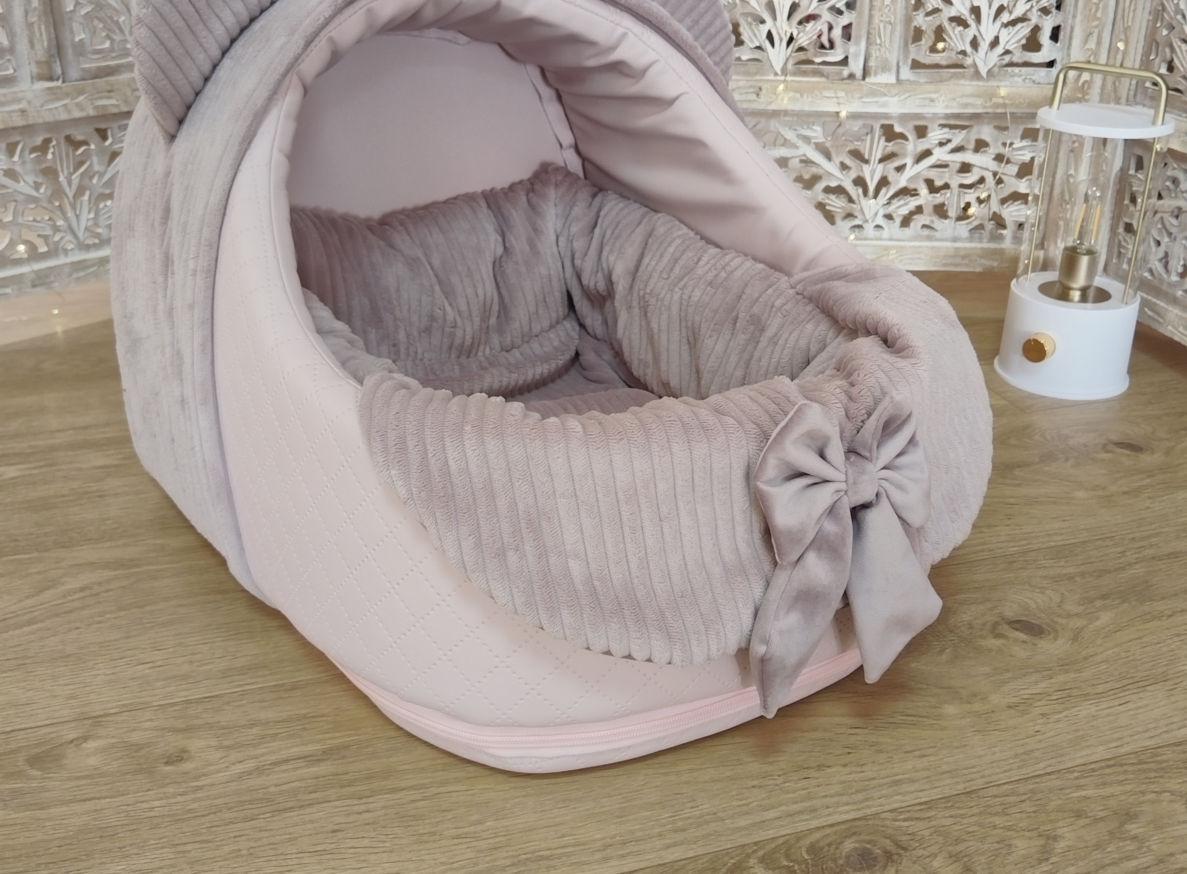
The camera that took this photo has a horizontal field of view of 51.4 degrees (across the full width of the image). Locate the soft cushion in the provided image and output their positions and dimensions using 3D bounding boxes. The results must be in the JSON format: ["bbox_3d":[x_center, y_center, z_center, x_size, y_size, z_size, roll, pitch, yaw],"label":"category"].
[{"bbox_3d":[-0.014,-0.030,0.844,0.410,0.195,0.510,-16,29,-31],"label":"soft cushion"}]

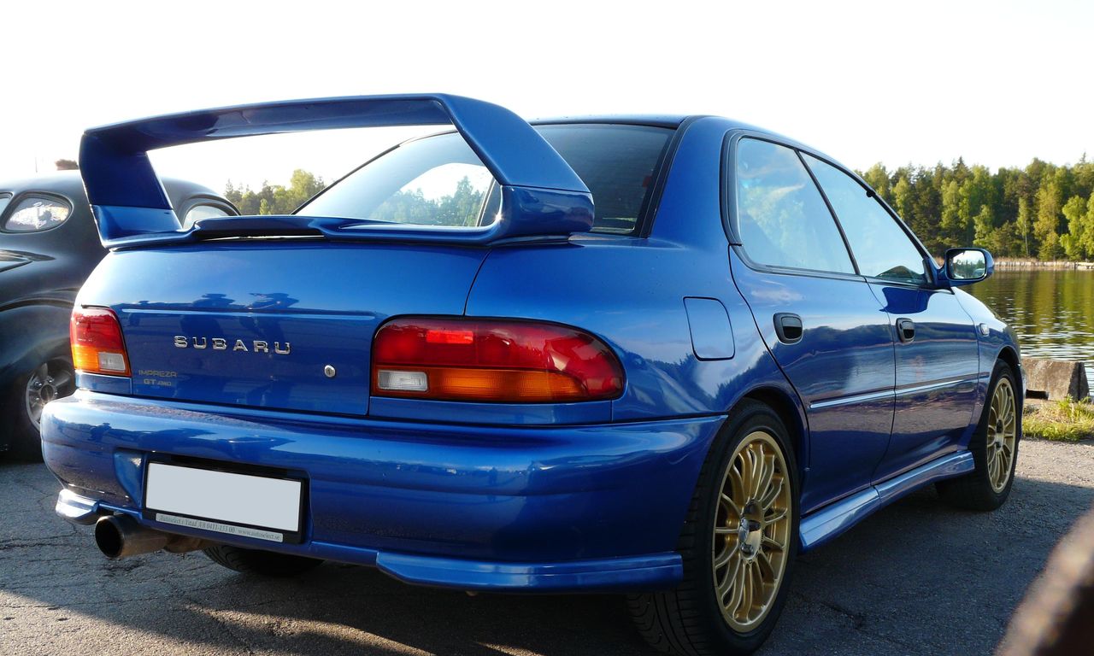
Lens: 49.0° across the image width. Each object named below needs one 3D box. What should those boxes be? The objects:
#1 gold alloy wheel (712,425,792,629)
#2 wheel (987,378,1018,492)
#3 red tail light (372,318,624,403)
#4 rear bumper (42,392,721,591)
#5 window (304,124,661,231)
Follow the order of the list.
[{"bbox_3d":[0.427,0.485,2.922,0.170,0.470,0.470,2,2,33],"label":"gold alloy wheel"},{"bbox_3d":[1.817,0.444,5.022,0.170,0.470,0.470,2,2,33],"label":"wheel"},{"bbox_3d":[-0.095,0.060,2.353,0.440,0.165,0.270,2,2,33],"label":"red tail light"},{"bbox_3d":[-0.500,0.327,2.824,1.680,0.360,0.750,2,2,33],"label":"rear bumper"},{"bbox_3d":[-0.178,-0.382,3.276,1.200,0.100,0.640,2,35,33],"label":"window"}]

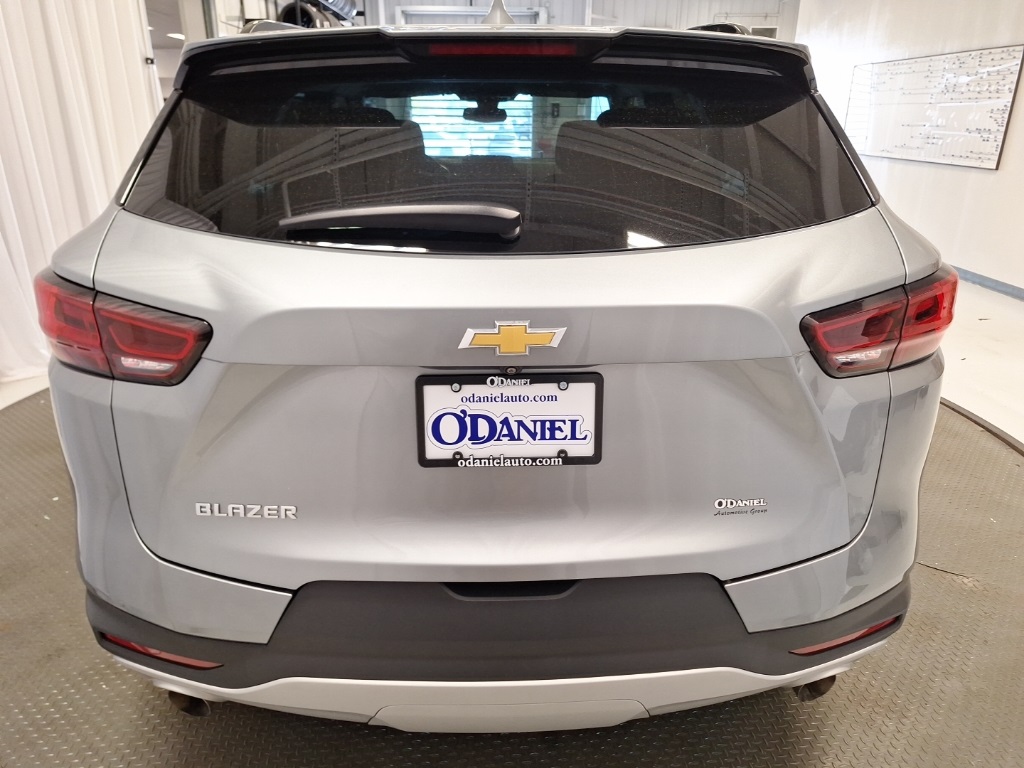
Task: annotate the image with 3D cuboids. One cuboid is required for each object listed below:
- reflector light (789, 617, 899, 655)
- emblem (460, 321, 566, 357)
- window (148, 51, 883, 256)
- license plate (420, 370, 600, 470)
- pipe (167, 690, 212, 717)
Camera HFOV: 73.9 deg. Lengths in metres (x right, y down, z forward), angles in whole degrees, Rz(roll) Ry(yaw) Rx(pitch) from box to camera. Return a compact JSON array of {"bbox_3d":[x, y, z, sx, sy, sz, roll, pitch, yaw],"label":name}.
[{"bbox_3d":[0.675,0.503,1.365,0.300,0.035,0.040,-7,21,-20],"label":"reflector light"},{"bbox_3d":[0.001,-0.072,1.081,0.172,0.056,0.015,-1,15,-2],"label":"emblem"},{"bbox_3d":[-0.014,-0.436,1.319,1.420,0.460,0.085,-1,-21,-2],"label":"window"},{"bbox_3d":[-0.004,0.059,1.135,0.312,0.159,0.015,-1,13,-2],"label":"license plate"},{"bbox_3d":[-0.676,0.658,1.511,0.100,0.085,0.130,4,20,11],"label":"pipe"}]

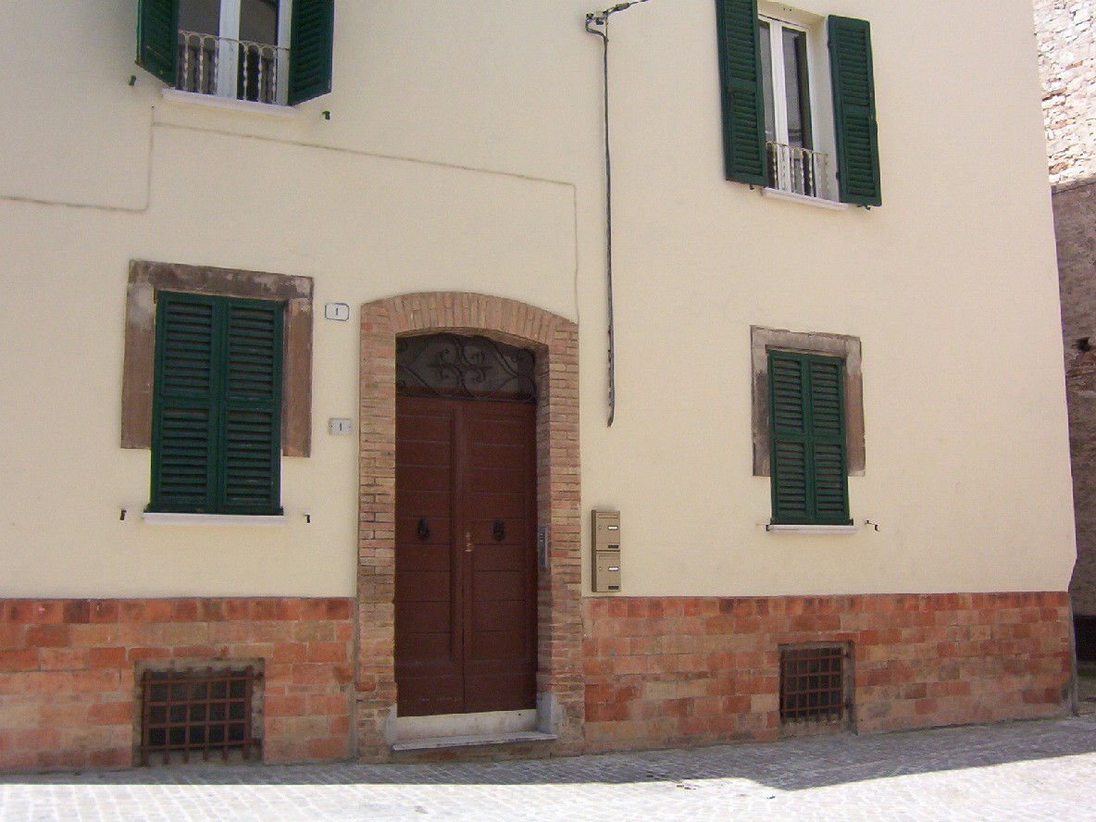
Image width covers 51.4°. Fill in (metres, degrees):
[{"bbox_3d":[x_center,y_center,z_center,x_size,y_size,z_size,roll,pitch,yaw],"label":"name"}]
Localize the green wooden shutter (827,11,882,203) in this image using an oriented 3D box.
[{"bbox_3d":[2.885,-2.826,10.710,0.425,1.814,0.050,1,-8,-14],"label":"green wooden shutter"}]

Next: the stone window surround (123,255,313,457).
[{"bbox_3d":[-2.315,-0.350,8.042,1.268,1.304,0.150,3,-8,-25],"label":"stone window surround"}]

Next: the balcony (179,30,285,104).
[{"bbox_3d":[-2.294,-2.494,8.314,0.812,0.438,0.080,3,-8,-25],"label":"balcony"}]

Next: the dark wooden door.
[{"bbox_3d":[-0.669,1.111,8.891,1.263,2.430,0.070,3,-8,-25],"label":"dark wooden door"}]

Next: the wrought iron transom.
[{"bbox_3d":[-0.647,-0.347,9.009,1.263,0.536,0.050,3,-8,-25],"label":"wrought iron transom"}]

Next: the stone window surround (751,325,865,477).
[{"bbox_3d":[2.297,-0.058,10.186,1.224,1.292,0.150,3,-8,-25],"label":"stone window surround"}]

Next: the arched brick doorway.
[{"bbox_3d":[-0.603,0.843,8.764,1.817,3.494,0.300,3,-8,-25],"label":"arched brick doorway"}]

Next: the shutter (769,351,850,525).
[{"bbox_3d":[2.342,0.246,10.166,0.858,1.524,0.050,3,-8,-25],"label":"shutter"}]

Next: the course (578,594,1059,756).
[{"bbox_3d":[2.710,2.227,10.022,5.382,1.205,0.120,3,-8,-25],"label":"course"}]

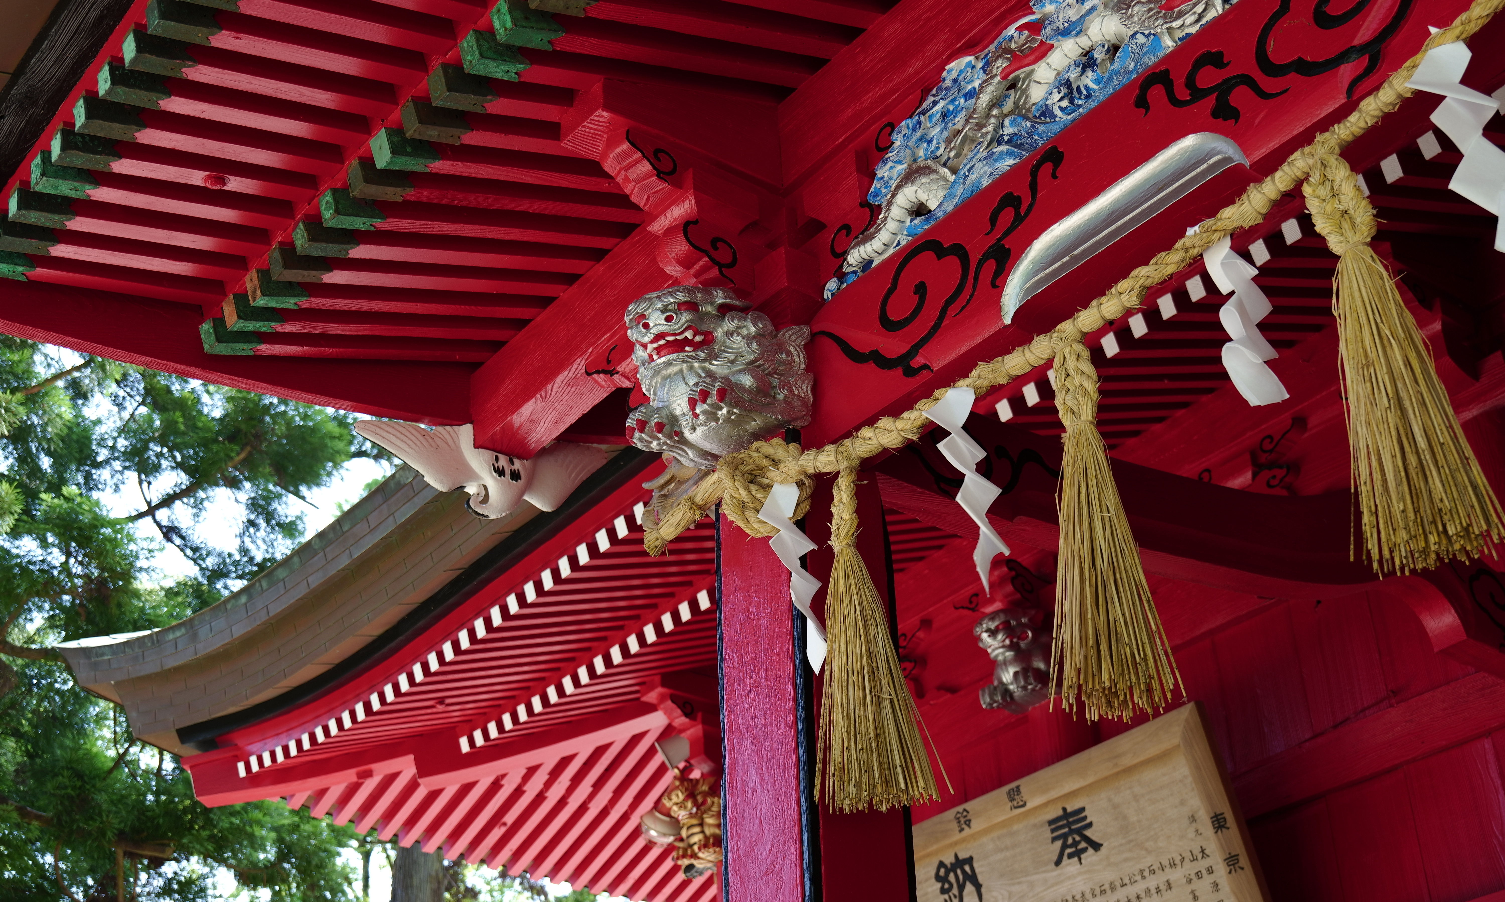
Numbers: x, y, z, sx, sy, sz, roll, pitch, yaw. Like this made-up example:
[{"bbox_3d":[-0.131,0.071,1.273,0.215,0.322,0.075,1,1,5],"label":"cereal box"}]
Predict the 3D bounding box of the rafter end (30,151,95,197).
[{"bbox_3d":[-1.247,-0.499,3.565,0.107,0.054,0.047,5,-28,-41],"label":"rafter end"}]

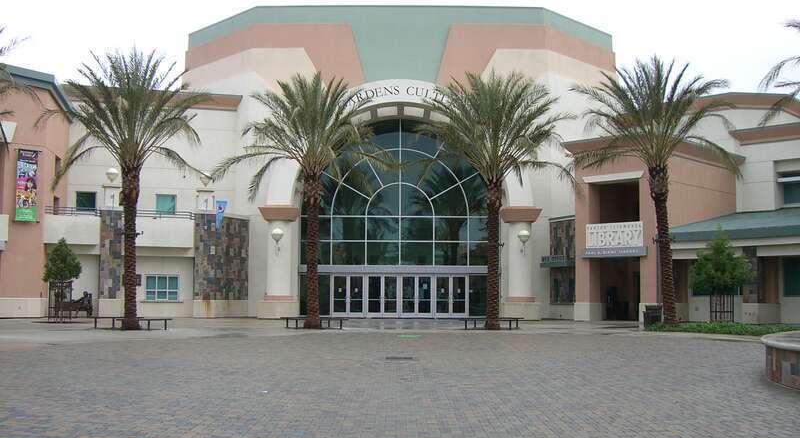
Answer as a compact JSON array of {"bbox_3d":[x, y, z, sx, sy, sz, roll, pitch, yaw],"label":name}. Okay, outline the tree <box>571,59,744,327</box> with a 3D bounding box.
[{"bbox_3d":[9.997,-1.156,34.203,6.670,10.614,6.400,0,-5,0],"label":"tree"}]

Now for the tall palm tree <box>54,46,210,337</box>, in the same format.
[{"bbox_3d":[-10.995,-1.271,35.704,6.293,11.447,6.165,0,-4,0],"label":"tall palm tree"}]

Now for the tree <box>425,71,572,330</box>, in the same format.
[{"bbox_3d":[4.102,-0.817,36.578,6.041,10.743,5.917,0,-4,0],"label":"tree"}]

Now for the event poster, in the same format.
[{"bbox_3d":[-19.225,-1.712,45.264,1.100,3.722,0.080,5,-6,-44],"label":"event poster"}]

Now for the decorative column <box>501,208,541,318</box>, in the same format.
[{"bbox_3d":[6.169,2.324,45.110,2.107,5.713,1.700,0,-5,0],"label":"decorative column"}]

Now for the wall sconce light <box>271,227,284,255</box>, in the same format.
[{"bbox_3d":[-6.185,1.151,44.447,0.648,1.393,0.700,0,-5,0],"label":"wall sconce light"}]

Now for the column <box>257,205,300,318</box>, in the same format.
[{"bbox_3d":[-6.632,2.380,48.058,2.200,6.052,1.900,0,-4,0],"label":"column"}]

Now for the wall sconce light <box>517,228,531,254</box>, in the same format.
[{"bbox_3d":[6.658,1.207,47.153,0.640,1.344,0.750,0,-4,0],"label":"wall sconce light"}]

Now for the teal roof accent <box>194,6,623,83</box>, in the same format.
[{"bbox_3d":[0.017,-9.129,49.381,25.074,4.143,5.000,0,-5,0],"label":"teal roof accent"}]

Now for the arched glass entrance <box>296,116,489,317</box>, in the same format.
[{"bbox_3d":[-0.014,-0.189,48.920,11.158,11.280,0.700,0,-5,0],"label":"arched glass entrance"}]

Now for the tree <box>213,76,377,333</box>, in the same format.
[{"bbox_3d":[-4.434,-0.817,36.574,6.610,10.740,6.476,0,-4,0],"label":"tree"}]

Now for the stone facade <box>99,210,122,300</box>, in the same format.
[{"bbox_3d":[-15.149,1.872,46.019,1.120,4.665,0.600,2,-5,-22],"label":"stone facade"}]

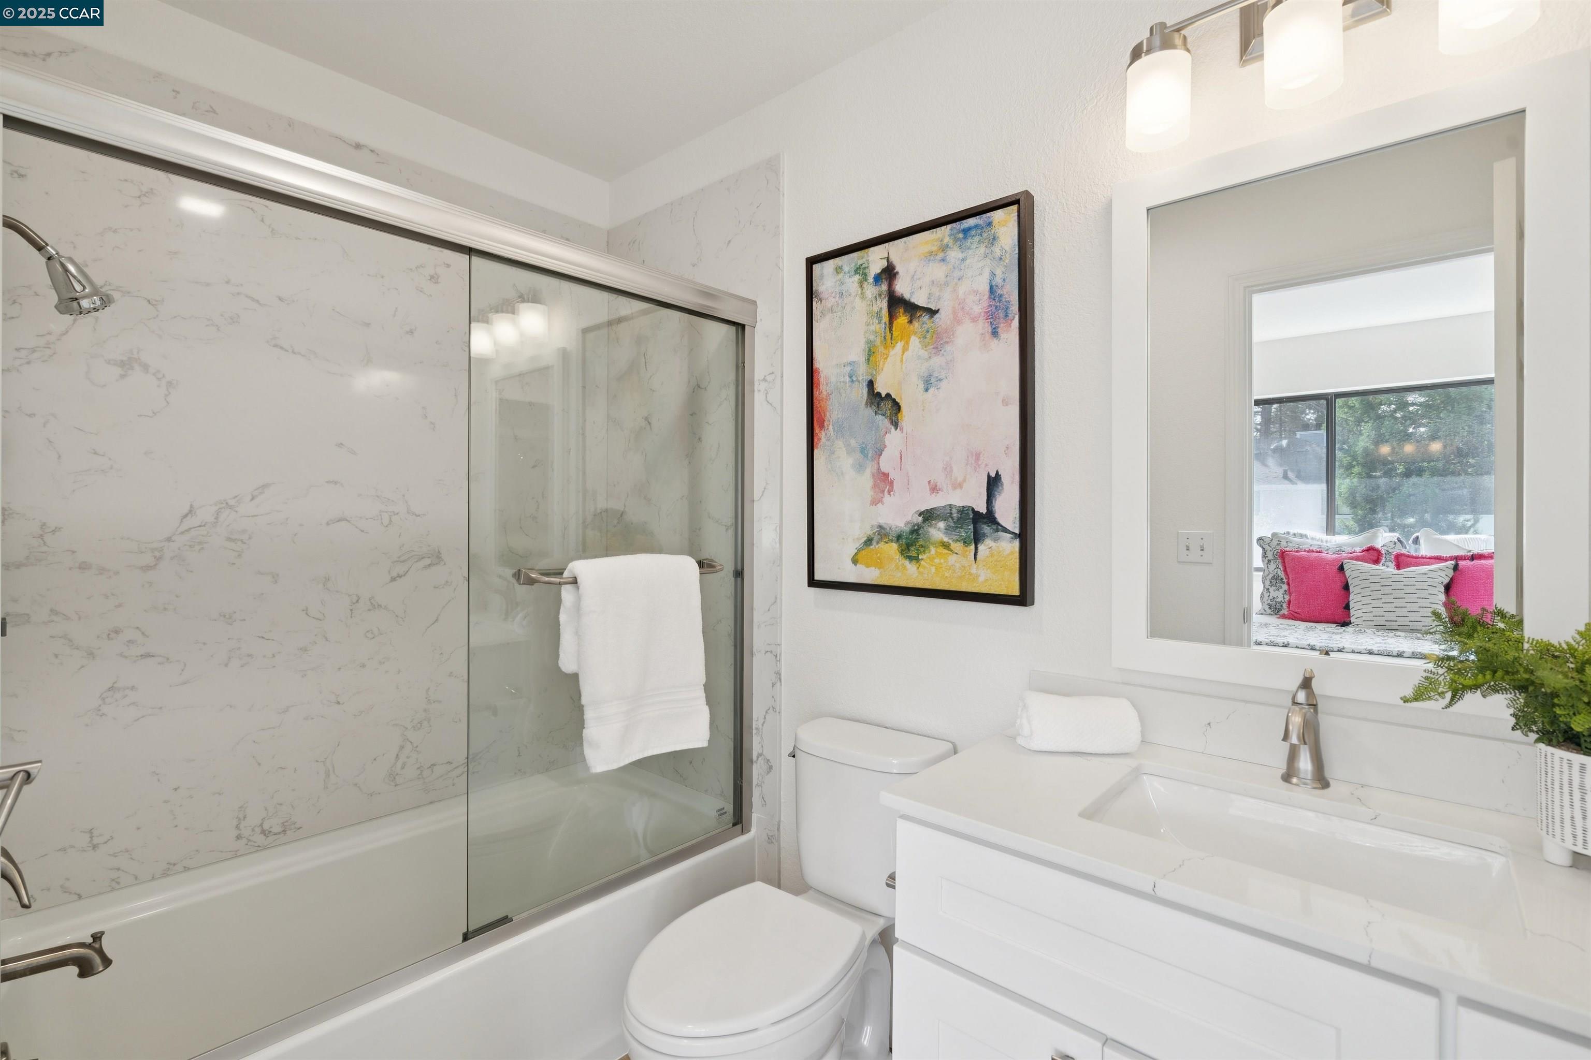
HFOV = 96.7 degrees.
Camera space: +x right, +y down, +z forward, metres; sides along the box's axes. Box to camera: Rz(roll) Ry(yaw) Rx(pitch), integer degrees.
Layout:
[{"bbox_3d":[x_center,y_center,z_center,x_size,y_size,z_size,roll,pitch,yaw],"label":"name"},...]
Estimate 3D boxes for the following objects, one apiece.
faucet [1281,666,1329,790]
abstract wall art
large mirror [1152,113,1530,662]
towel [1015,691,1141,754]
[{"bbox_3d":[0.764,0.308,1.067,0.060,0.173,0.155,0,0,42],"label":"faucet"},{"bbox_3d":[0.263,-0.270,1.646,0.589,0.846,0.037,0,0,42],"label":"abstract wall art"},{"bbox_3d":[0.829,-0.195,1.143,0.495,0.795,0.030,0,0,42],"label":"large mirror"},{"bbox_3d":[0.497,0.345,1.257,0.195,0.098,0.108,0,0,4],"label":"towel"}]

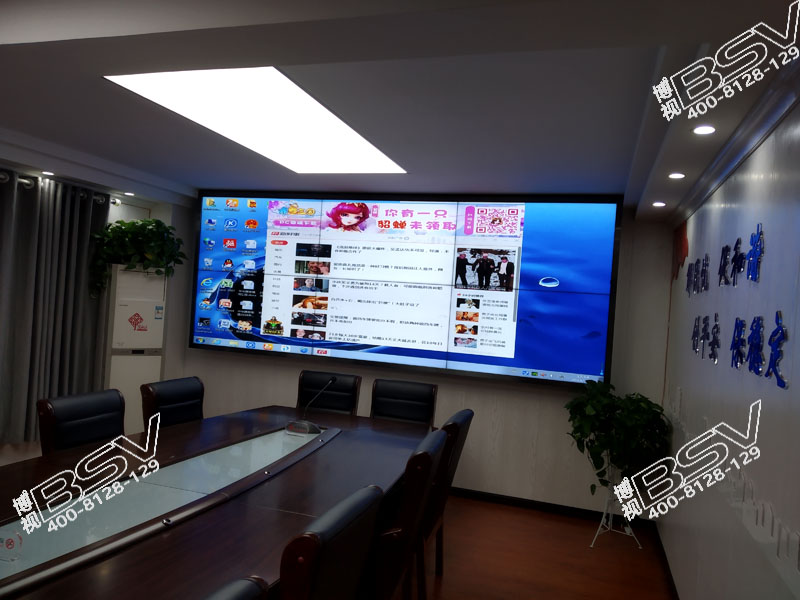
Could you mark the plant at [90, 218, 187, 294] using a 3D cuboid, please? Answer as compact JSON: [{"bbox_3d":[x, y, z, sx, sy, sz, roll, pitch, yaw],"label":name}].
[{"bbox_3d":[-2.131,-0.355,4.898,0.680,0.590,0.550,3,0,-27],"label":"plant"}]

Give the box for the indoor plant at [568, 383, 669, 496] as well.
[{"bbox_3d":[1.489,0.947,4.134,0.660,0.740,0.600,4,1,17],"label":"indoor plant"}]

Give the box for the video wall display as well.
[{"bbox_3d":[-0.123,-0.179,5.132,3.710,1.440,0.120,4,0,17],"label":"video wall display"}]

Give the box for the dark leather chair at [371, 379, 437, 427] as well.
[{"bbox_3d":[-0.056,1.079,4.104,0.550,0.980,0.600,4,0,17],"label":"dark leather chair"}]

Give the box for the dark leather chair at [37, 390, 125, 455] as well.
[{"bbox_3d":[-1.510,1.017,3.182,0.600,0.980,0.520,4,1,24],"label":"dark leather chair"}]

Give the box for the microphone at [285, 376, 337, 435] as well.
[{"bbox_3d":[-0.511,0.647,3.689,0.160,0.290,0.350,4,0,29],"label":"microphone"}]

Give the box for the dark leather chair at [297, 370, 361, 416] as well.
[{"bbox_3d":[-0.627,1.042,4.285,0.550,0.980,0.600,4,0,17],"label":"dark leather chair"}]

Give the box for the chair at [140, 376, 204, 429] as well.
[{"bbox_3d":[-1.260,1.028,3.785,0.600,0.980,0.520,4,1,22],"label":"chair"}]

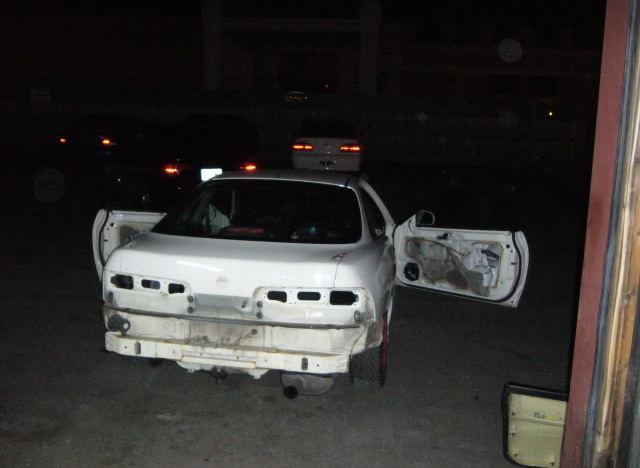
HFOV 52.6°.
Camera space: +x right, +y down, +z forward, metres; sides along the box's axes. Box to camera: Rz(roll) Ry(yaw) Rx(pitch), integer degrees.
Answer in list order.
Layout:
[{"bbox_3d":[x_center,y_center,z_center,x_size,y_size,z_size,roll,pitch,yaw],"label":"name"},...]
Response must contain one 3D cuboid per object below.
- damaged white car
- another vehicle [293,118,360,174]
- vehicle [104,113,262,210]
[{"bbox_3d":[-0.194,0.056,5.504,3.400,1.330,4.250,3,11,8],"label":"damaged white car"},{"bbox_3d":[0.195,-2.431,17.848,1.720,1.380,4.550,1,11,1],"label":"another vehicle"},{"bbox_3d":[-1.943,-1.565,12.791,1.760,1.600,4.500,0,11,-4],"label":"vehicle"}]

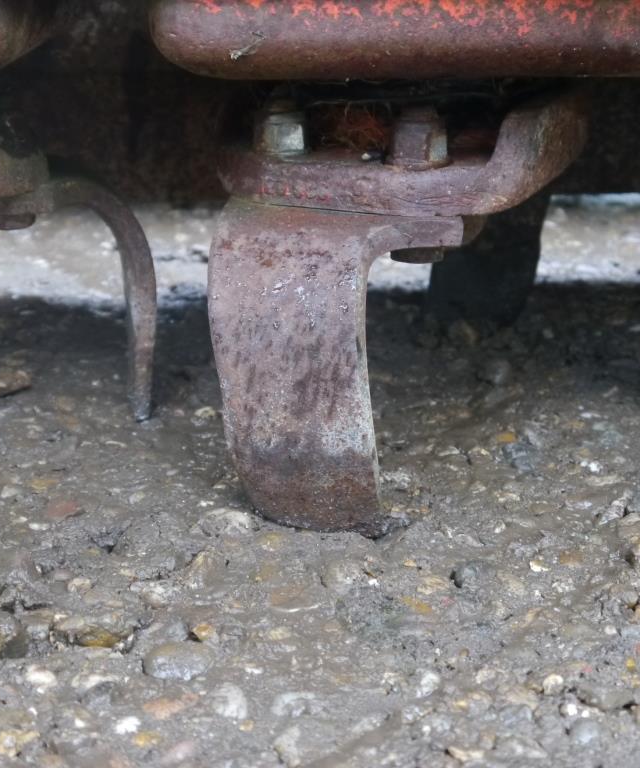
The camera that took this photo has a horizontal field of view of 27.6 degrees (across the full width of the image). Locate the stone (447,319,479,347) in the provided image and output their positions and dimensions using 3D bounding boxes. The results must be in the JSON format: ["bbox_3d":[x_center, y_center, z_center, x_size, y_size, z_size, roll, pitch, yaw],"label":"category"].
[{"bbox_3d":[0.084,-0.030,0.762,0.020,0.015,0.020,2,20,6],"label":"stone"}]

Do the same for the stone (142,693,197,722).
[{"bbox_3d":[-0.049,0.107,0.429,0.018,0.006,0.011,-4,17,-14],"label":"stone"}]

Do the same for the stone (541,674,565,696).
[{"bbox_3d":[0.075,0.097,0.418,0.008,0.005,0.009,4,20,11],"label":"stone"}]

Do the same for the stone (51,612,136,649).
[{"bbox_3d":[-0.078,0.085,0.447,0.028,0.013,0.018,-4,20,-11],"label":"stone"}]

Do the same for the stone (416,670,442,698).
[{"bbox_3d":[0.035,0.097,0.419,0.009,0.006,0.010,2,20,5],"label":"stone"}]

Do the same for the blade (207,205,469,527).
[{"bbox_3d":[0.012,-0.018,0.589,0.073,0.138,0.105,8,18,25],"label":"blade"}]

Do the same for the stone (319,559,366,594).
[{"bbox_3d":[0.008,0.072,0.484,0.018,0.011,0.018,0,20,1],"label":"stone"}]

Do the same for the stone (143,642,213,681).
[{"bbox_3d":[-0.047,0.091,0.429,0.022,0.011,0.017,-2,20,-7],"label":"stone"}]

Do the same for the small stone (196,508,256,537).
[{"bbox_3d":[-0.041,0.061,0.574,0.026,0.009,0.020,0,16,0],"label":"small stone"}]

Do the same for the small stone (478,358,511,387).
[{"bbox_3d":[0.106,-0.007,0.789,0.022,0.015,0.018,0,16,0],"label":"small stone"}]

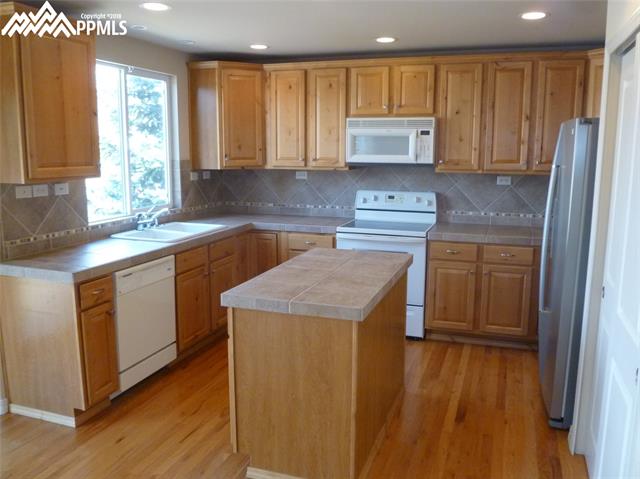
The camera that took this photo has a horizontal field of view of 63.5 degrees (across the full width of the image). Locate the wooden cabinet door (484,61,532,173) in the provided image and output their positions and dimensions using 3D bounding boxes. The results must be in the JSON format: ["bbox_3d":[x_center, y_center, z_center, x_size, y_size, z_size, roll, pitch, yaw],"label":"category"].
[{"bbox_3d":[1.520,-0.990,4.170,0.317,0.848,0.024,4,10,18],"label":"wooden cabinet door"}]

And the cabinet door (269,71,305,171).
[{"bbox_3d":[-0.286,-1.101,4.771,0.327,0.848,0.024,4,10,18],"label":"cabinet door"}]

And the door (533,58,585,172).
[{"bbox_3d":[1.870,-0.969,4.053,0.314,0.848,0.024,4,10,18],"label":"door"}]

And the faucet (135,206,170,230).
[{"bbox_3d":[-1.341,-0.172,4.184,0.190,0.190,0.240,4,10,19],"label":"faucet"}]

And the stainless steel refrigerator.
[{"bbox_3d":[1.791,0.173,3.141,0.780,1.750,0.860,4,10,19],"label":"stainless steel refrigerator"}]

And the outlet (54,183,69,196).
[{"bbox_3d":[-1.716,-0.335,3.456,0.012,0.072,0.115,4,10,19],"label":"outlet"}]

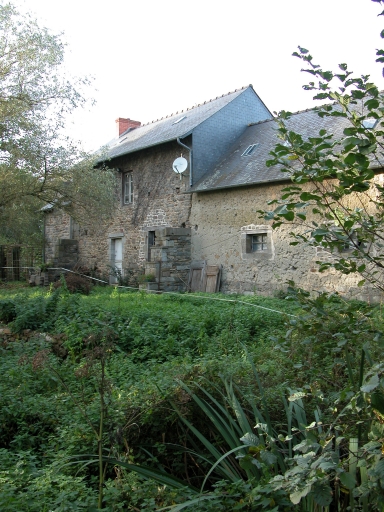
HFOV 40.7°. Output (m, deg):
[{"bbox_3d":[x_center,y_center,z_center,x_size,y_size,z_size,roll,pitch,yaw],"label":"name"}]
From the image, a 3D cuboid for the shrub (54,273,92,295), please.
[{"bbox_3d":[-4.350,1.030,19.000,1.400,0.840,1.200,0,0,0],"label":"shrub"}]

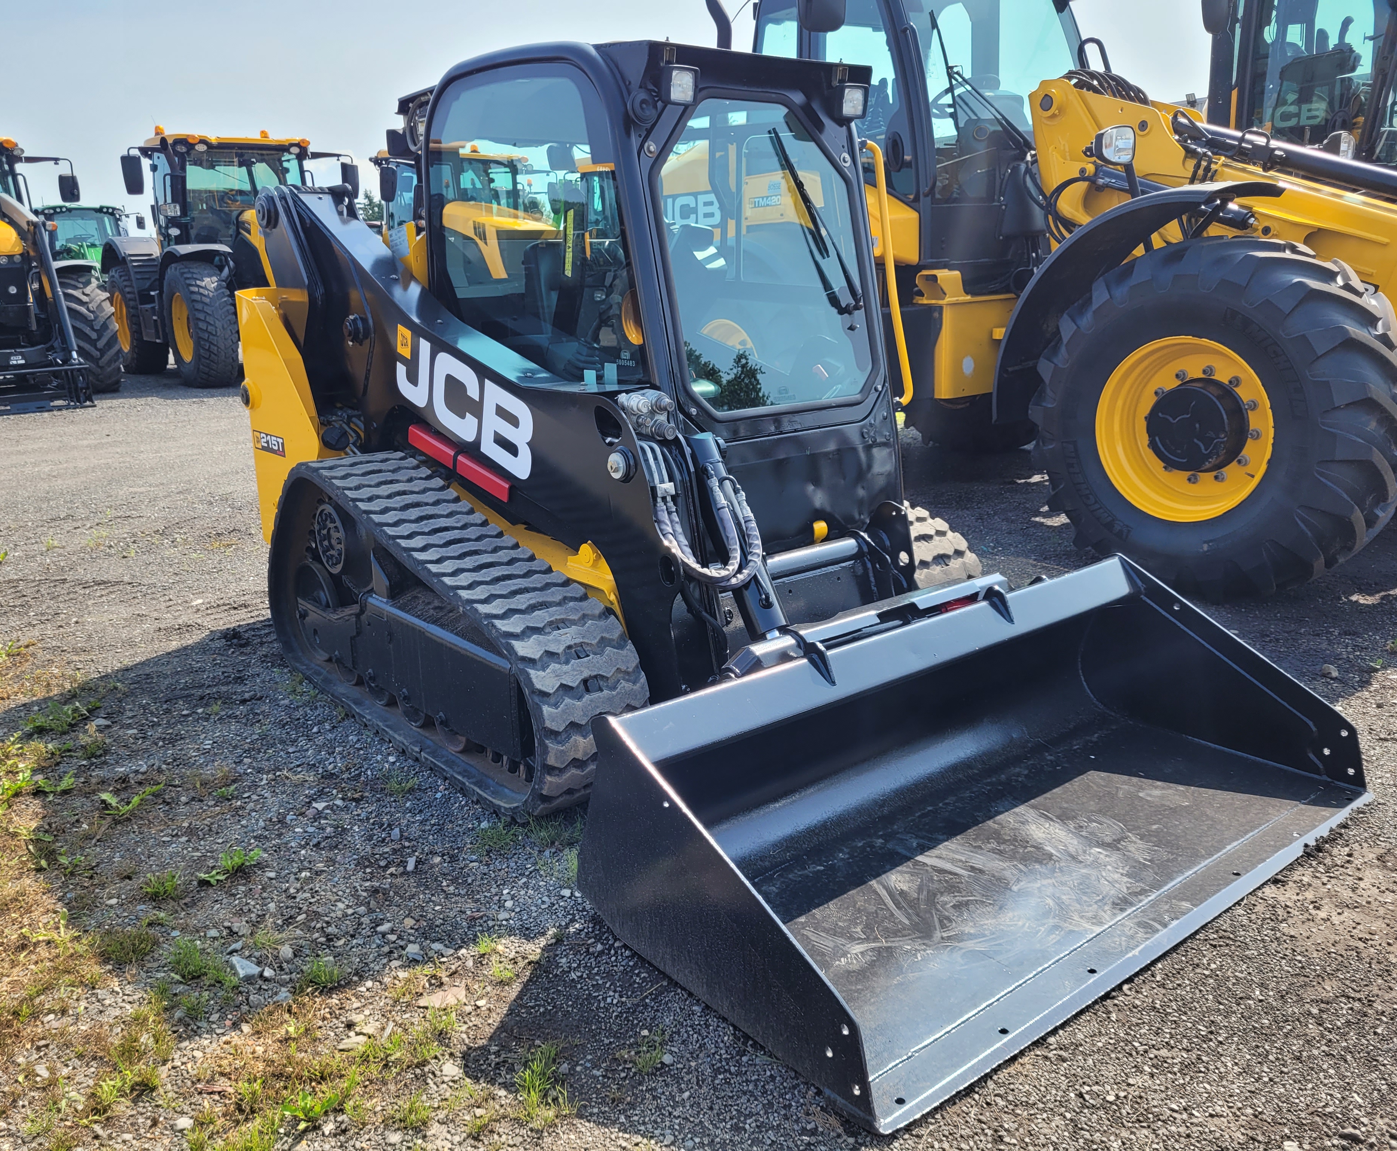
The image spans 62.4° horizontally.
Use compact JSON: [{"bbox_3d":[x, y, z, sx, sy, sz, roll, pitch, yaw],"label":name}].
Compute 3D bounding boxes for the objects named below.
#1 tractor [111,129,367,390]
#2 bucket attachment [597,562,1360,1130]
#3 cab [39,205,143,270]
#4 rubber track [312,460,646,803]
[{"bbox_3d":[-6.245,-4.321,15.598,2.600,3.150,5.100,-14,19,-38],"label":"tractor"},{"bbox_3d":[0.709,0.404,2.650,1.780,0.513,0.908,-13,19,-36],"label":"bucket attachment"},{"bbox_3d":[-14.868,-8.198,28.000,1.750,1.650,1.850,-13,19,-36],"label":"cab"},{"bbox_3d":[-0.821,0.074,3.499,0.329,0.826,1.922,-13,19,-36],"label":"rubber track"}]

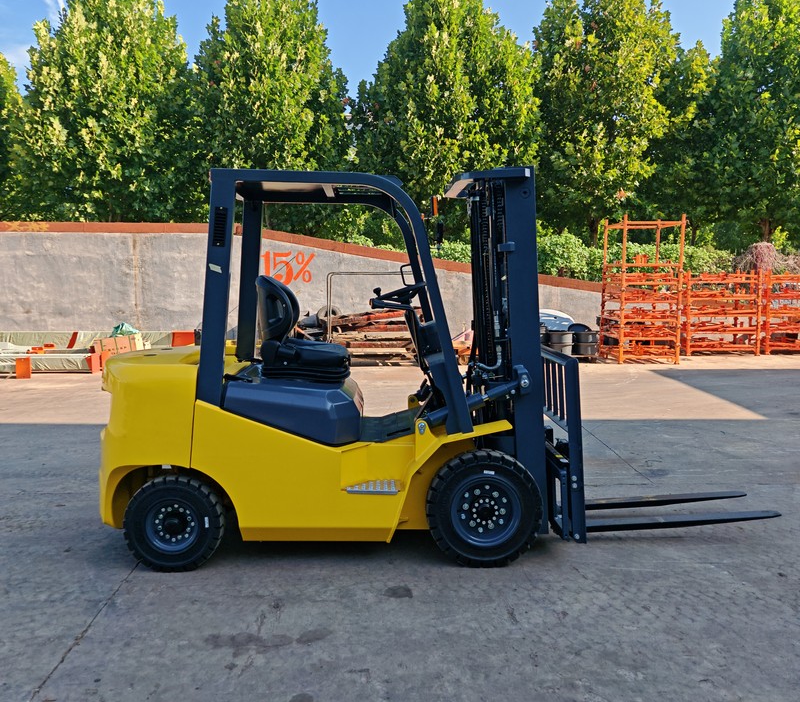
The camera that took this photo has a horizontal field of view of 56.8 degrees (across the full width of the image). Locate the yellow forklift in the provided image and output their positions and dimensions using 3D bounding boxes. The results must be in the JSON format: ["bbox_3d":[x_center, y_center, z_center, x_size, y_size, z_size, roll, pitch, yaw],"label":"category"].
[{"bbox_3d":[0.272,0.044,4.695,4.171,2.269,1.240,0,5,-1],"label":"yellow forklift"}]

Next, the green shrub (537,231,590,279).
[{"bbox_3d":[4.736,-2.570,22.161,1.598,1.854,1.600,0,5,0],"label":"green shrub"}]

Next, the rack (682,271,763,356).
[{"bbox_3d":[7.560,-0.903,17.733,1.714,1.925,1.150,0,5,0],"label":"rack"}]

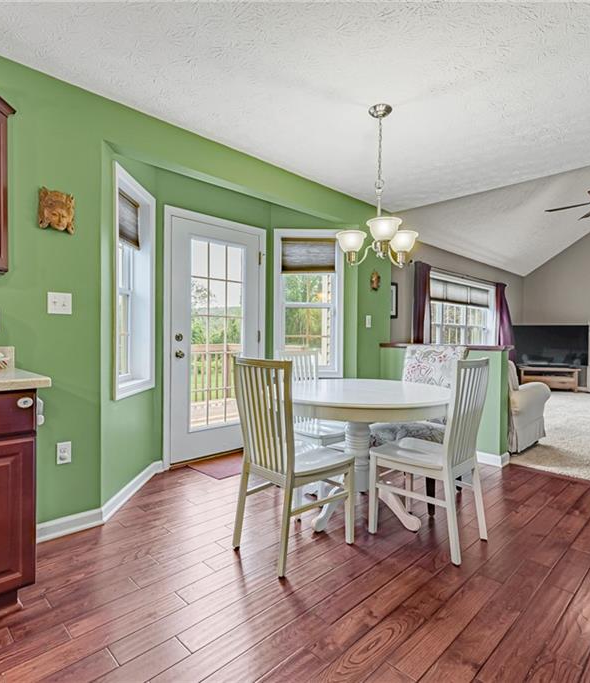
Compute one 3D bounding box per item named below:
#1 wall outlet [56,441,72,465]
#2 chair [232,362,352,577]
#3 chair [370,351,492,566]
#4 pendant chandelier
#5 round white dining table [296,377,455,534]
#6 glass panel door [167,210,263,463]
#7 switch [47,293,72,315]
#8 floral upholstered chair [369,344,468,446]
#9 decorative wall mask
[{"bbox_3d":[-1.242,0.604,2.146,0.071,0.115,0.012,0,1,-43],"label":"wall outlet"},{"bbox_3d":[0.008,0.580,2.099,0.515,0.985,0.440,0,1,-42],"label":"chair"},{"bbox_3d":[0.738,0.584,2.205,0.515,0.985,0.440,1,1,44],"label":"chair"},{"bbox_3d":[0.505,-0.924,2.376,0.530,0.925,0.530,0,1,-43],"label":"pendant chandelier"},{"bbox_3d":[0.374,0.673,2.492,1.187,0.758,1.187,0,1,0],"label":"round white dining table"},{"bbox_3d":[-0.692,-0.007,3.580,0.920,2.050,0.050,0,1,-43],"label":"glass panel door"},{"bbox_3d":[-1.252,-0.201,2.121,0.114,0.115,0.012,0,1,-43],"label":"switch"},{"bbox_3d":[0.860,0.547,2.800,0.630,1.010,0.490,0,1,-43],"label":"floral upholstered chair"},{"bbox_3d":[-1.260,-0.694,2.108,0.158,0.210,0.065,0,1,-43],"label":"decorative wall mask"}]

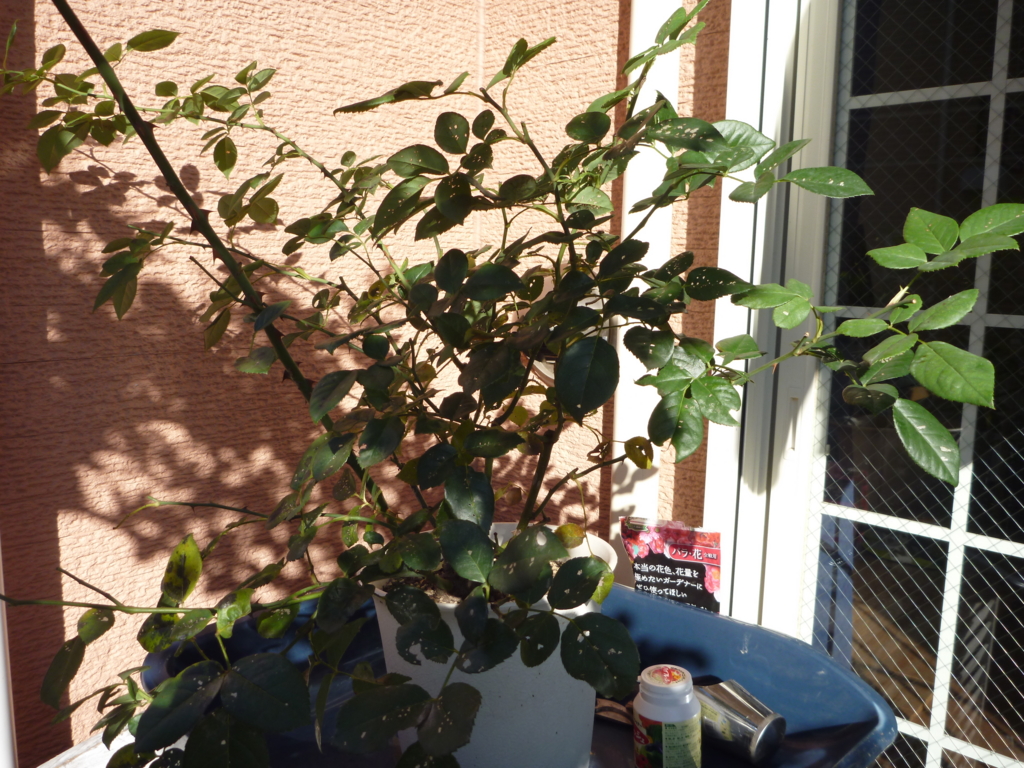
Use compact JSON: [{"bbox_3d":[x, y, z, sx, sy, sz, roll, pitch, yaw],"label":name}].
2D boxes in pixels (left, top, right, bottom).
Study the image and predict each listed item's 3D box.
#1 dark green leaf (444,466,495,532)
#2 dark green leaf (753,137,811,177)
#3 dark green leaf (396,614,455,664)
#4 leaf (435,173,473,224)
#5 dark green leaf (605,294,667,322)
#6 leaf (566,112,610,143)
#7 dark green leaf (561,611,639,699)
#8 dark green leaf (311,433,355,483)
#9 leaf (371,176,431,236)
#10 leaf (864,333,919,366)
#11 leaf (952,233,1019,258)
[{"bbox_3d":[-0.037,0.113,0.779,0.041,0.076,0.013,-19,-23,-2],"label":"dark green leaf"},{"bbox_3d":[0.260,-0.220,0.806,0.065,0.011,0.031,-35,30,0],"label":"dark green leaf"},{"bbox_3d":[-0.072,0.216,0.700,0.051,0.042,0.011,-6,-22,-12],"label":"dark green leaf"},{"bbox_3d":[-0.055,-0.174,0.780,0.036,0.053,0.010,-8,-15,4],"label":"leaf"},{"bbox_3d":[0.121,-0.074,0.810,0.062,0.010,0.036,5,46,8],"label":"dark green leaf"},{"bbox_3d":[0.075,-0.251,0.810,0.049,0.011,0.043,-16,59,-24],"label":"leaf"},{"bbox_3d":[0.072,0.226,0.690,0.061,0.078,0.012,-28,-12,-17],"label":"dark green leaf"},{"bbox_3d":[-0.168,0.070,0.780,0.034,0.056,0.010,26,-20,41],"label":"dark green leaf"},{"bbox_3d":[-0.099,-0.160,0.740,0.012,0.072,0.038,48,-7,-30],"label":"leaf"},{"bbox_3d":[0.344,-0.031,0.750,0.054,0.010,0.035,-28,43,-24],"label":"leaf"},{"bbox_3d":[0.399,-0.116,0.700,0.060,0.010,0.033,-3,32,30],"label":"leaf"}]

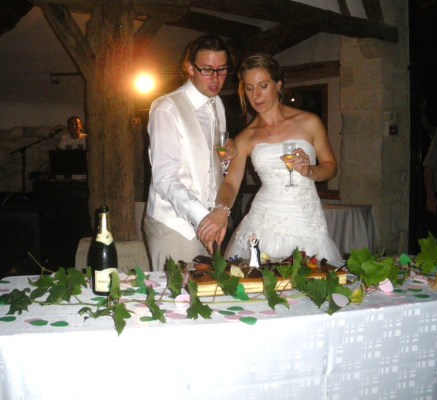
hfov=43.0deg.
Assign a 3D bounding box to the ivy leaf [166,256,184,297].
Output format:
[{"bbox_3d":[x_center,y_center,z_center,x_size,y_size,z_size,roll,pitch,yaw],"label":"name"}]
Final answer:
[{"bbox_3d":[-0.151,0.266,1.900,0.040,0.140,0.080,3,6,30],"label":"ivy leaf"}]

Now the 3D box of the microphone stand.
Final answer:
[{"bbox_3d":[-1.912,0.023,5.700,0.560,1.480,0.500,-2,5,-14],"label":"microphone stand"}]

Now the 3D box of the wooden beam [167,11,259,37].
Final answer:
[{"bbox_3d":[-0.045,-1.574,5.000,1.000,0.180,0.200,-5,7,-41],"label":"wooden beam"}]

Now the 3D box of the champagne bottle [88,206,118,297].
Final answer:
[{"bbox_3d":[-0.401,0.179,1.965,0.089,0.308,0.089,-1,5,-10],"label":"champagne bottle"}]

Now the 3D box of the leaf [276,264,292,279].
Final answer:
[{"bbox_3d":[0.231,0.250,1.940,0.056,0.046,0.040,-1,5,-6],"label":"leaf"}]

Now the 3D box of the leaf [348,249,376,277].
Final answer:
[{"bbox_3d":[0.546,0.242,2.130,0.110,0.105,0.050,0,5,5],"label":"leaf"}]

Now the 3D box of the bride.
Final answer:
[{"bbox_3d":[0.264,0.197,2.480,0.760,1.650,0.740,1,5,14],"label":"bride"}]

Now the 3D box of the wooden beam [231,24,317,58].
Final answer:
[{"bbox_3d":[0.590,-1.690,5.950,0.220,0.240,1.500,-1,5,-16],"label":"wooden beam"}]

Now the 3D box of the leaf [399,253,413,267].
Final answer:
[{"bbox_3d":[0.789,0.252,2.340,0.053,0.052,0.015,0,5,5],"label":"leaf"}]

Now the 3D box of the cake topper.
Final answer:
[{"bbox_3d":[0.134,0.191,2.060,0.046,0.125,0.040,0,5,6],"label":"cake topper"}]

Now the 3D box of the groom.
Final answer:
[{"bbox_3d":[-0.100,0.151,2.452,0.430,1.770,0.490,5,7,45],"label":"groom"}]

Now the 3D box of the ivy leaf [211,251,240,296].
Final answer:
[{"bbox_3d":[0.020,0.249,1.880,0.093,0.150,0.060,-1,5,-6],"label":"ivy leaf"}]

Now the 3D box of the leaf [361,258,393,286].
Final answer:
[{"bbox_3d":[0.590,0.271,2.070,0.120,0.105,0.050,0,5,-5],"label":"leaf"}]

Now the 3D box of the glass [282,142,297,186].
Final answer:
[{"bbox_3d":[0.292,-0.146,2.280,0.060,0.182,0.060,-1,5,0],"label":"glass"}]

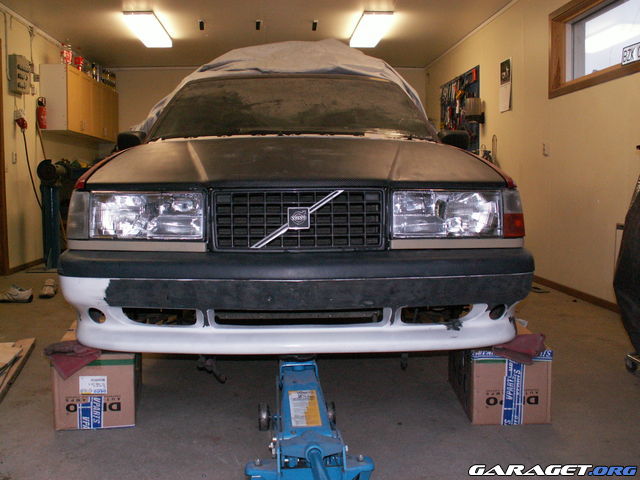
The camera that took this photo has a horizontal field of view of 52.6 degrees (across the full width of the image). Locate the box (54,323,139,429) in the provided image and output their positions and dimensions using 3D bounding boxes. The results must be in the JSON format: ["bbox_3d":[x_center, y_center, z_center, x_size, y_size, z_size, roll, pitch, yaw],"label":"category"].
[{"bbox_3d":[-0.824,0.507,2.474,0.274,0.262,0.456,-1,5,-12],"label":"box"}]

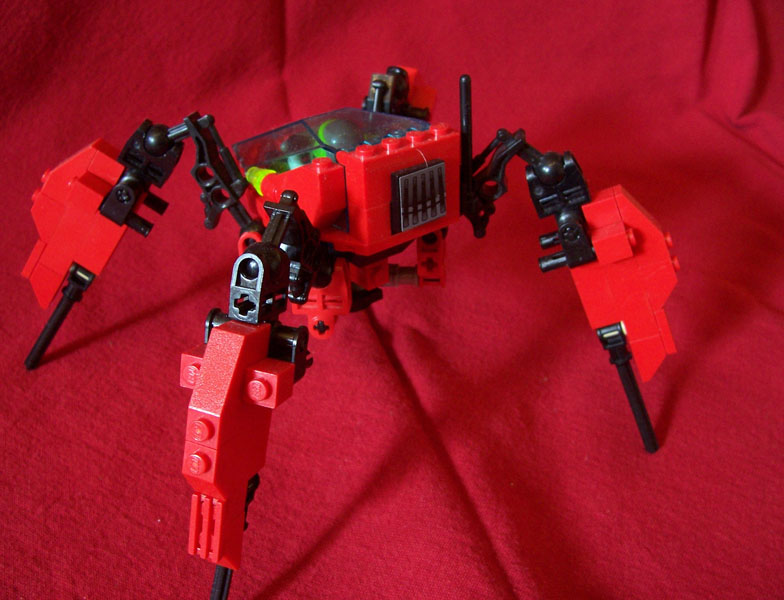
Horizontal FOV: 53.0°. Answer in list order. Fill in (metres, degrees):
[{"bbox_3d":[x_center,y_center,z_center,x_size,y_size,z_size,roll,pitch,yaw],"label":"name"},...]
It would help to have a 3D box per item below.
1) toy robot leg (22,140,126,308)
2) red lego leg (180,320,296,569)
[{"bbox_3d":[-0.105,-0.024,0.260,0.030,0.064,0.024,34,26,-11],"label":"toy robot leg"},{"bbox_3d":[-0.039,0.037,0.186,0.024,0.064,0.030,12,15,14],"label":"red lego leg"}]

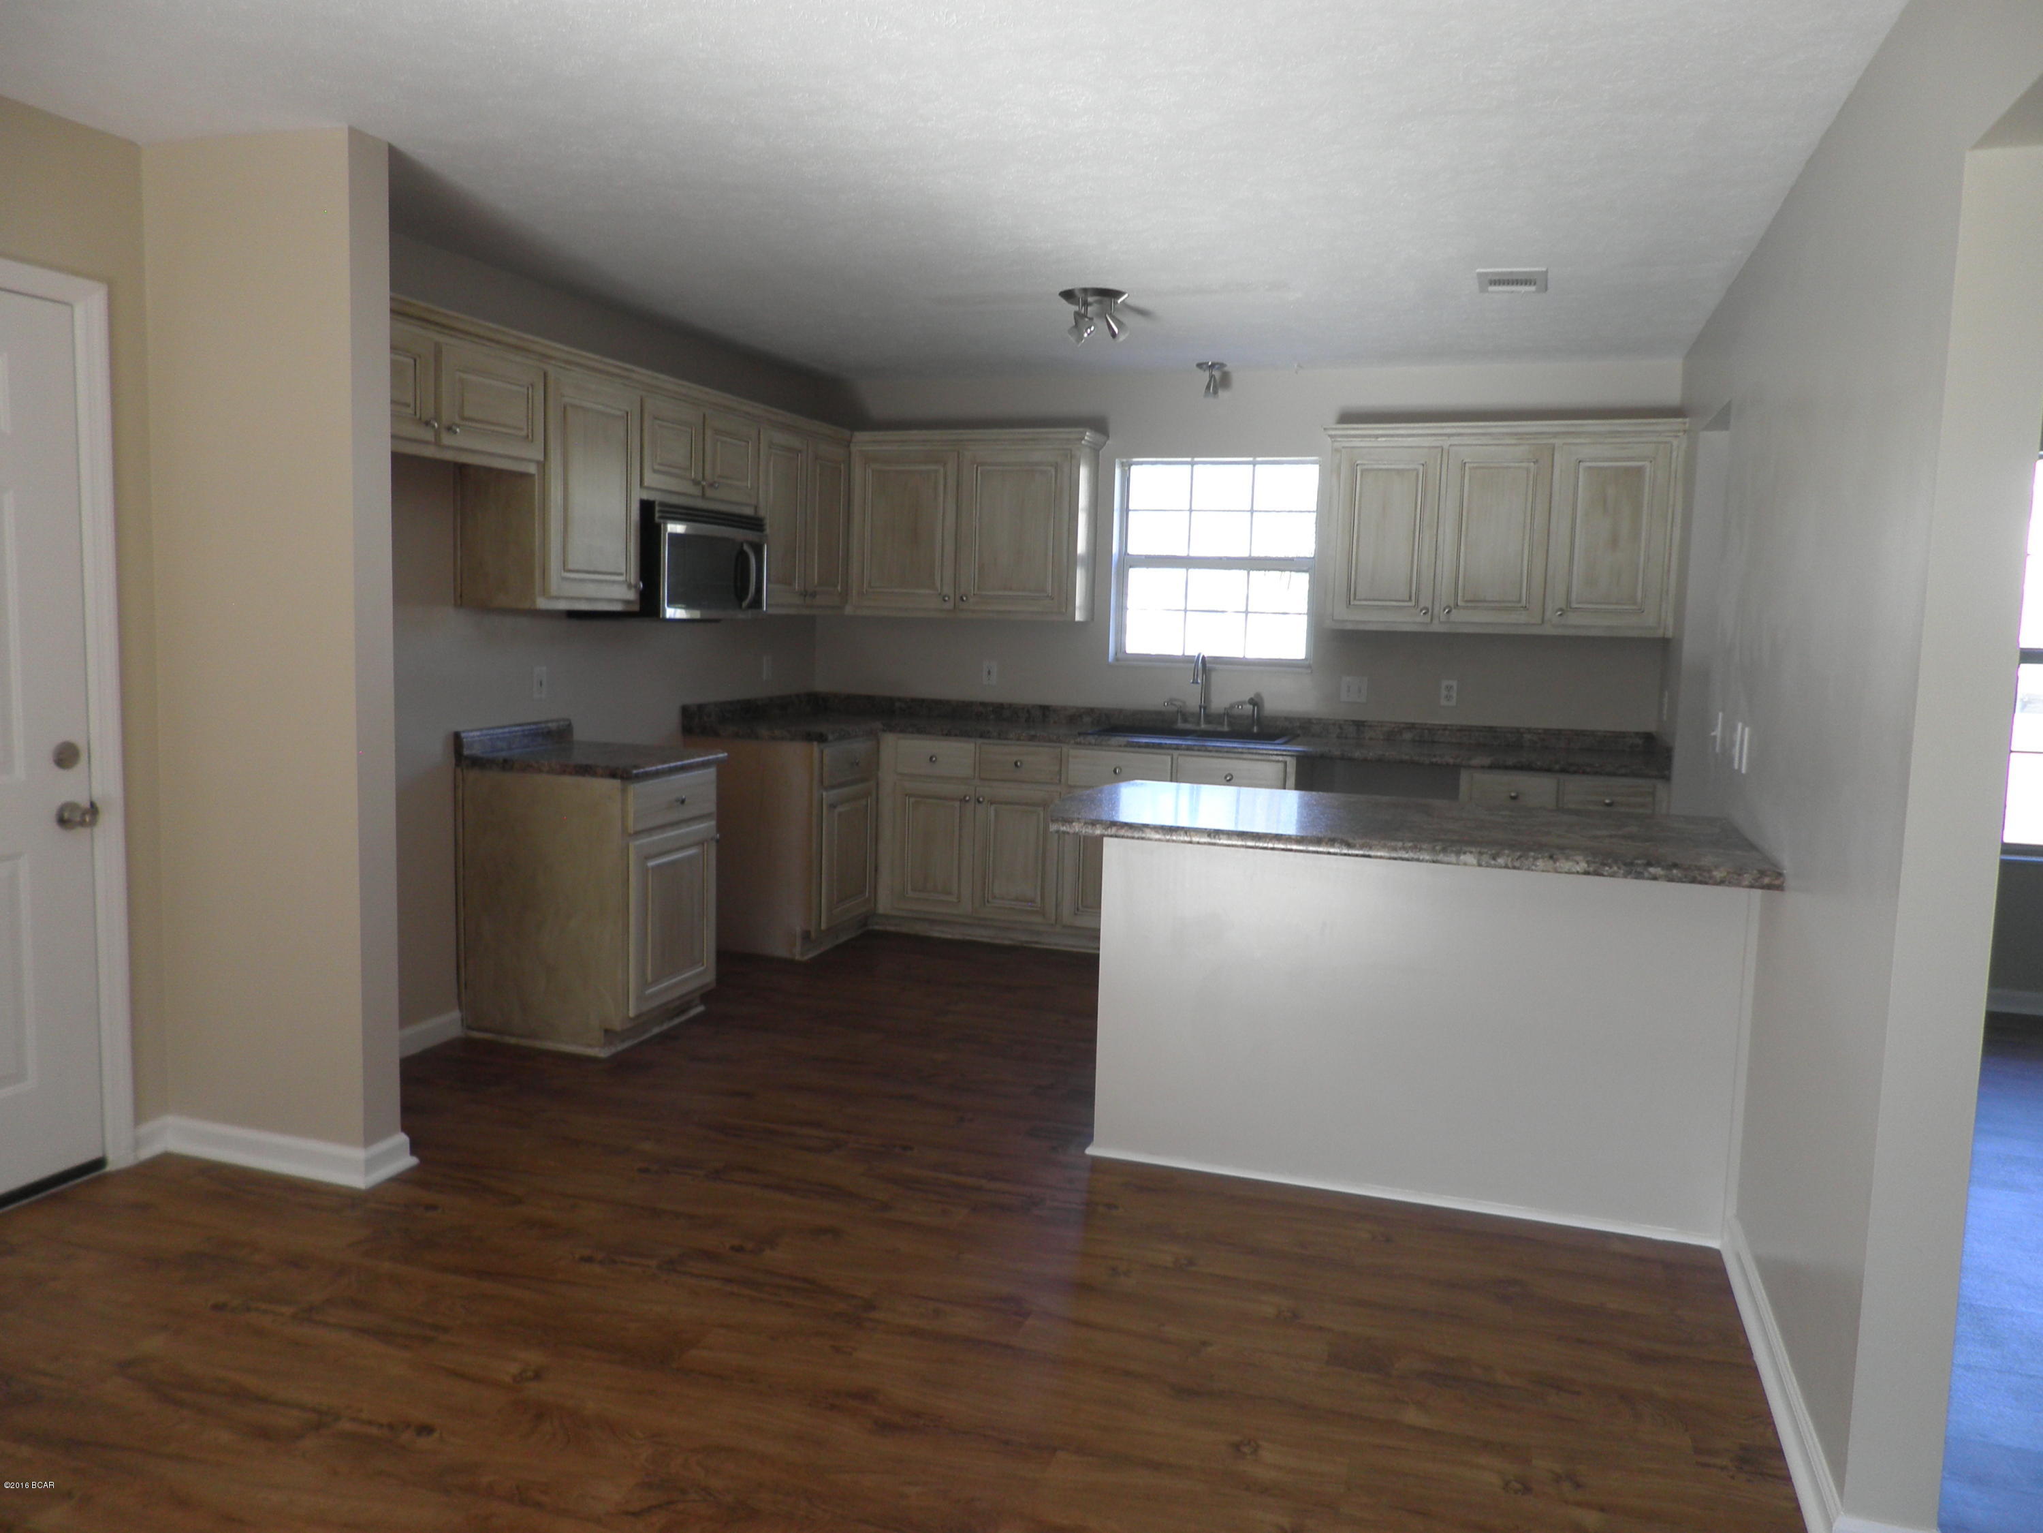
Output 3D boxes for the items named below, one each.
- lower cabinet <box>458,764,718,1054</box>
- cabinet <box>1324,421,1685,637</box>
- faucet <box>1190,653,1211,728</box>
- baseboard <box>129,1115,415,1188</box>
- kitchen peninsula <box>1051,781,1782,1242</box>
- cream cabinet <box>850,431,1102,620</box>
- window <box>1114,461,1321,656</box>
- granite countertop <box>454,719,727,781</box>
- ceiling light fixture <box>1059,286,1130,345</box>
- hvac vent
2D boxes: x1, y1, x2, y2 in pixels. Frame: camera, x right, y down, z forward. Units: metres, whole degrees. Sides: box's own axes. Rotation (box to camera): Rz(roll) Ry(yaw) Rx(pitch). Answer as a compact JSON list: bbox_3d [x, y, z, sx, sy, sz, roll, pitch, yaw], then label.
[{"bbox_3d":[-1.422,0.429,4.723,0.634,0.877,0.533,4,7,19],"label":"lower cabinet"},{"bbox_3d":[1.848,-0.922,5.543,1.301,0.786,0.327,4,7,19],"label":"cabinet"},{"bbox_3d":[0.757,-0.318,5.992,0.055,0.320,0.190,4,7,19],"label":"faucet"},{"bbox_3d":[-1.858,0.944,3.544,0.644,0.097,0.275,4,7,19],"label":"baseboard"},{"bbox_3d":[0.896,0.597,3.531,1.596,0.932,0.845,4,7,19],"label":"kitchen peninsula"},{"bbox_3d":[-0.210,-1.059,6.255,1.127,0.791,0.327,4,7,19],"label":"cream cabinet"},{"bbox_3d":[0.832,-0.877,6.123,0.885,0.880,0.100,4,7,19],"label":"window"},{"bbox_3d":[-1.405,-0.062,4.668,0.640,0.113,0.569,4,7,19],"label":"granite countertop"},{"bbox_3d":[0.232,-1.439,4.577,0.225,0.165,0.225,1,6,0],"label":"ceiling light fixture"},{"bbox_3d":[1.474,-1.442,4.247,0.198,0.020,0.340,4,7,19],"label":"hvac vent"}]

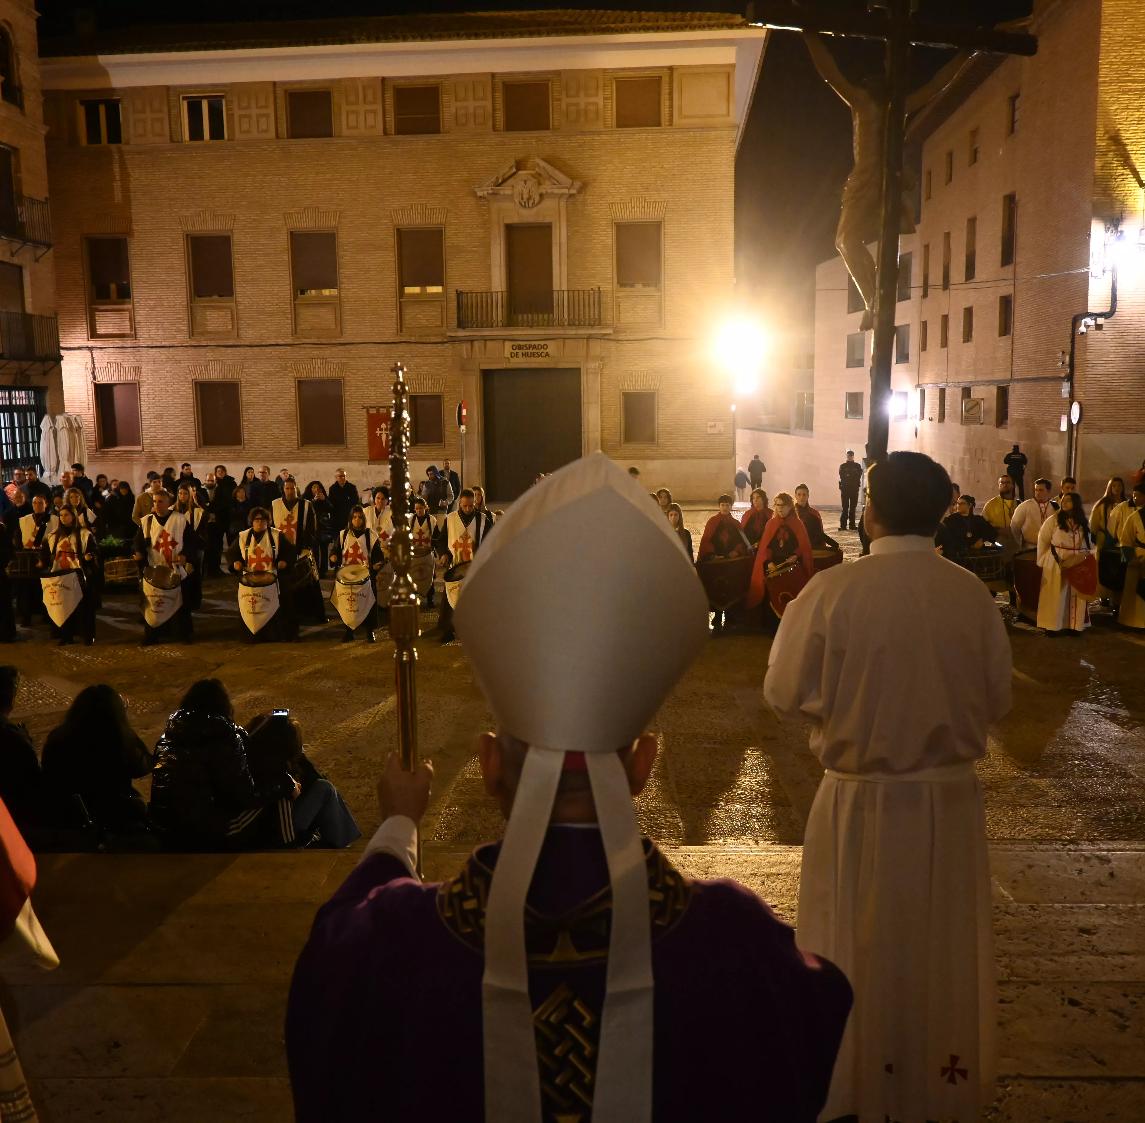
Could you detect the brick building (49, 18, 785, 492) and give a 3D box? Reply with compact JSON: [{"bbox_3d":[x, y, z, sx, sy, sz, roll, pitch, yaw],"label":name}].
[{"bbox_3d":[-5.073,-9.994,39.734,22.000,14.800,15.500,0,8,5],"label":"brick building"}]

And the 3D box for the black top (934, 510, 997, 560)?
[{"bbox_3d":[5.089,-0.332,14.500,0.760,0.660,0.380,1,8,11],"label":"black top"}]

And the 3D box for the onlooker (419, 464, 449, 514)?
[{"bbox_3d":[-2.447,-0.827,19.984,0.560,1.740,0.420,0,8,10],"label":"onlooker"}]

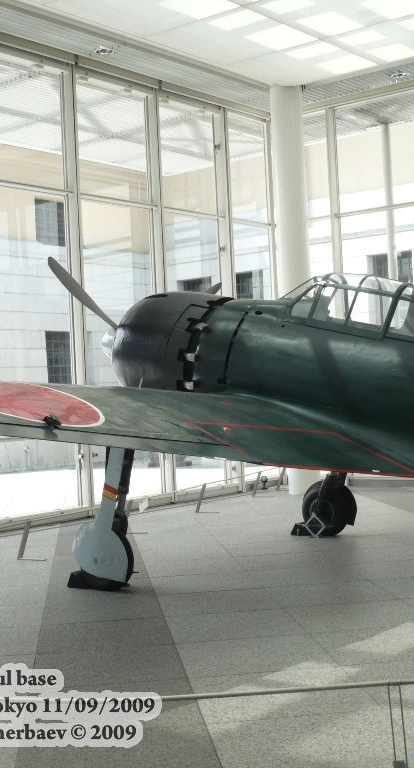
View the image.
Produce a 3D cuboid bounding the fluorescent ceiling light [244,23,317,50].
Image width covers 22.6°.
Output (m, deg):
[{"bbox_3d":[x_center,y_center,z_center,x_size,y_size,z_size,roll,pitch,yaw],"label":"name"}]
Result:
[{"bbox_3d":[1.011,-4.828,14.385,0.630,0.080,0.820,-4,-1,38],"label":"fluorescent ceiling light"}]

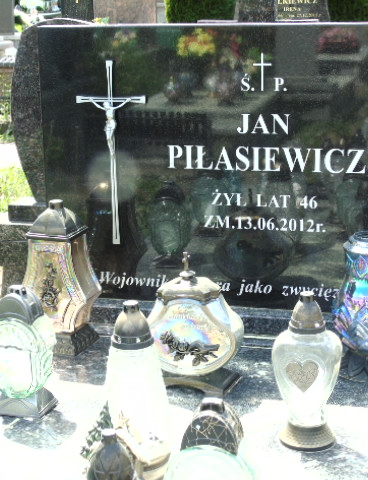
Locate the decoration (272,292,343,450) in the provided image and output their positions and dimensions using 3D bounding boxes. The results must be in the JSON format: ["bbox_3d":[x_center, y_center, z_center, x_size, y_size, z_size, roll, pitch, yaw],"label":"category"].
[{"bbox_3d":[0.251,0.256,1.991,0.144,0.309,0.142,3,15,15],"label":"decoration"}]

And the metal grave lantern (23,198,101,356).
[{"bbox_3d":[-0.324,0.086,2.568,0.170,0.375,0.165,5,15,20],"label":"metal grave lantern"}]

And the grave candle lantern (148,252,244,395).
[{"bbox_3d":[0.026,0.181,2.309,0.200,0.306,0.136,5,15,20],"label":"grave candle lantern"}]

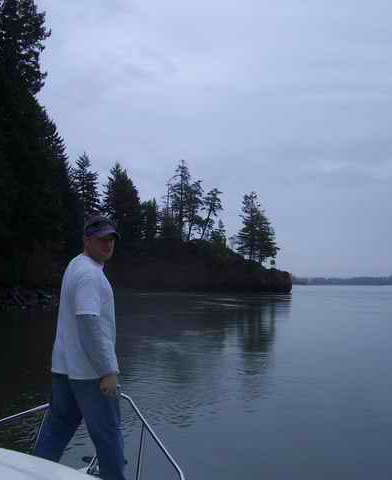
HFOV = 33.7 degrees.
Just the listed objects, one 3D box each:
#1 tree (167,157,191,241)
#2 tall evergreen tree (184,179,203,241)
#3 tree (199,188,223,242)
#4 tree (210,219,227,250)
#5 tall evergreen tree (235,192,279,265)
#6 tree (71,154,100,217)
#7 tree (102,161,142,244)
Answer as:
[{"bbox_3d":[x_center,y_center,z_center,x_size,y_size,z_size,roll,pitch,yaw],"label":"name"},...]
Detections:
[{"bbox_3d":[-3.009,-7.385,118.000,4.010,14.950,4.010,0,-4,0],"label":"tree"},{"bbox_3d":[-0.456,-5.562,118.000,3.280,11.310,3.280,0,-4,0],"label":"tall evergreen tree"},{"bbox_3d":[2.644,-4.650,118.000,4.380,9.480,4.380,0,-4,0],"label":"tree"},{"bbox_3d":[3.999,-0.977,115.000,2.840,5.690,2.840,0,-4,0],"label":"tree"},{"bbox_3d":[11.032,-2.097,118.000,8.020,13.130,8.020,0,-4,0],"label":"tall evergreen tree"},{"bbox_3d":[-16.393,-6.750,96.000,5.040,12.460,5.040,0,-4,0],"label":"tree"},{"bbox_3d":[-12.040,-5.815,106.000,6.550,13.760,6.550,0,-4,0],"label":"tree"}]

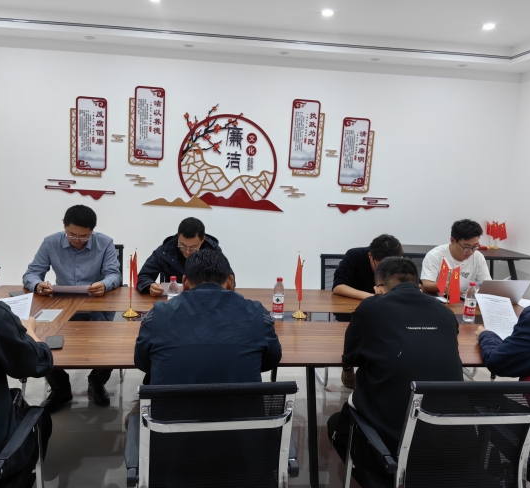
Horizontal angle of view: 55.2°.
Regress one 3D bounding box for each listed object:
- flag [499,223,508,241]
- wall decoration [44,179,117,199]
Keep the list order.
[{"bbox_3d":[2.859,-0.147,6.079,0.110,0.210,0.040,1,9,-7],"label":"flag"},{"bbox_3d":[-2.018,-0.583,5.551,0.742,0.187,0.025,1,9,-7],"label":"wall decoration"}]

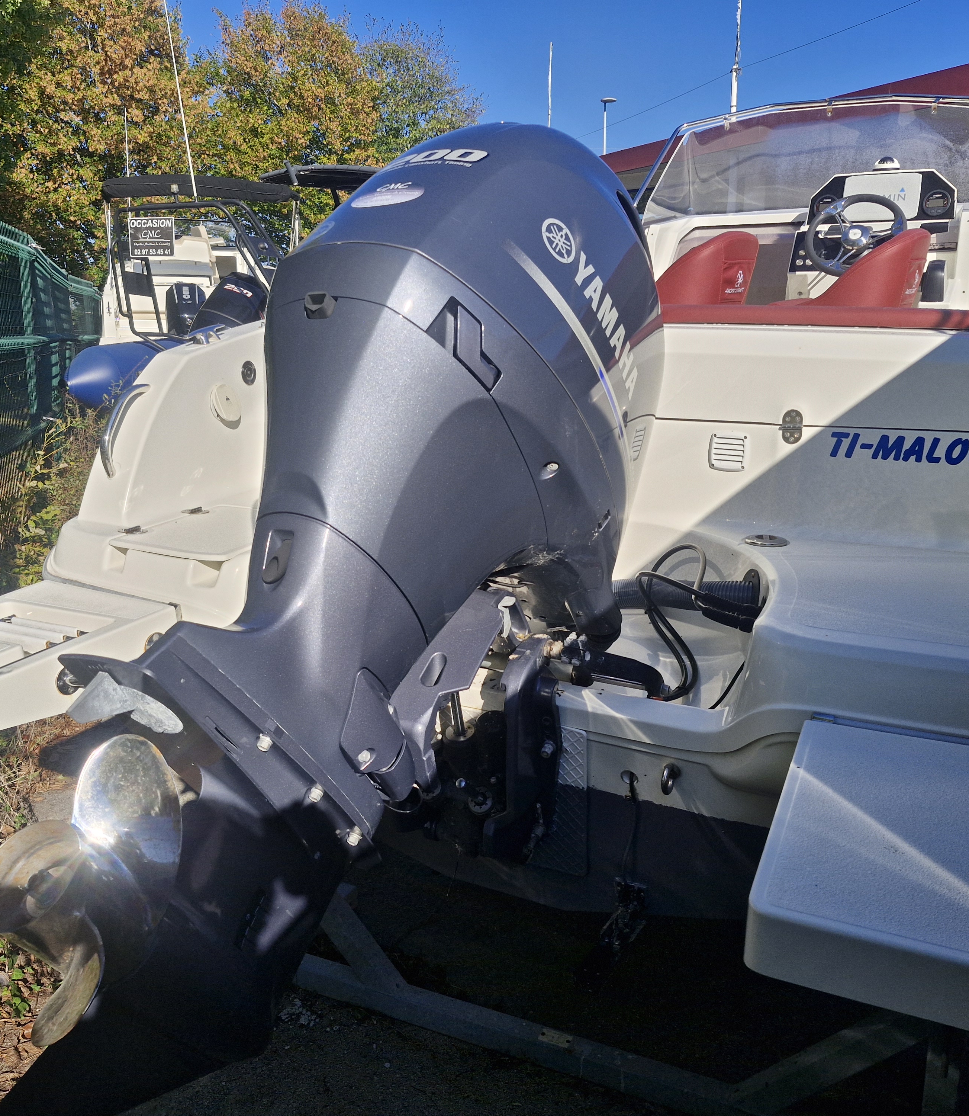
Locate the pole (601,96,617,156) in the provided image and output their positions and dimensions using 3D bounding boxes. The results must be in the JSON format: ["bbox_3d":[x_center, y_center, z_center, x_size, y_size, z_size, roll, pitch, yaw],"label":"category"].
[{"bbox_3d":[4.135,-11.197,34.036,0.550,8.703,0.300,0,14,0],"label":"pole"}]

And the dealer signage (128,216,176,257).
[{"bbox_3d":[-2.620,-2.531,7.800,0.370,0.310,0.020,-2,14,-6],"label":"dealer signage"}]

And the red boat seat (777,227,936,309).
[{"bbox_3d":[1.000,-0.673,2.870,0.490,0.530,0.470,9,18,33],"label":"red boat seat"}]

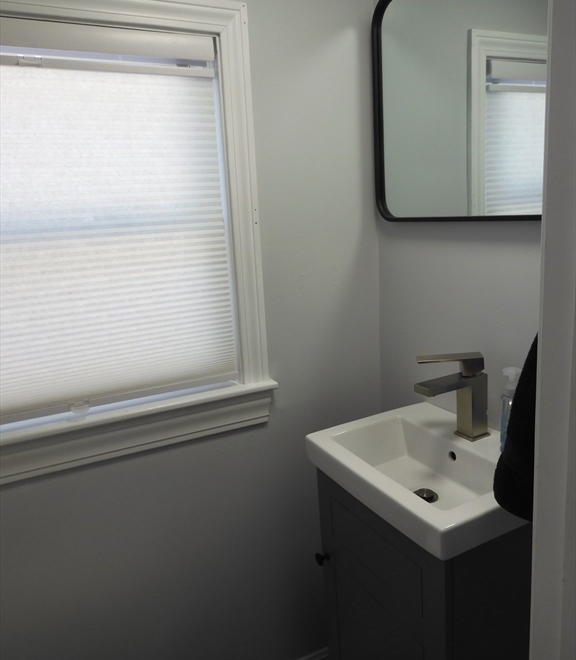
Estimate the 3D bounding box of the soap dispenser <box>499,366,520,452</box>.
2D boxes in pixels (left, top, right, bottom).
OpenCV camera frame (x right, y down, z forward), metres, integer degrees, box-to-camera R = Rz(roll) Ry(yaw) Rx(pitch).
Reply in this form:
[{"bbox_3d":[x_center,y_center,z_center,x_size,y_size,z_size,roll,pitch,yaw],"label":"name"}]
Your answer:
[{"bbox_3d":[0.405,0.143,0.950,0.042,0.158,0.051,-5,13,-5],"label":"soap dispenser"}]

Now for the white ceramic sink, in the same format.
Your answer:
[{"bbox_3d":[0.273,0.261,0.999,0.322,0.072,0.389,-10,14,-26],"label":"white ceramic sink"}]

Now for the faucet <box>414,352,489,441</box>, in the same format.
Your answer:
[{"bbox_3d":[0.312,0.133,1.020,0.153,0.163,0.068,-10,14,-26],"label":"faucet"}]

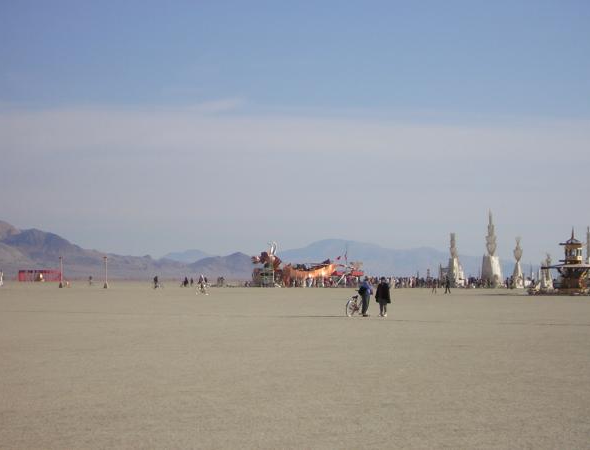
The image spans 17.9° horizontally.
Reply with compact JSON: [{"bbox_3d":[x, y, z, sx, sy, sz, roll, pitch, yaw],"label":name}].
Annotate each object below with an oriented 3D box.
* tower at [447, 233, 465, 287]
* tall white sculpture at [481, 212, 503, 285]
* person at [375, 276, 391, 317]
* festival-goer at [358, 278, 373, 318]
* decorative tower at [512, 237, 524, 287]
[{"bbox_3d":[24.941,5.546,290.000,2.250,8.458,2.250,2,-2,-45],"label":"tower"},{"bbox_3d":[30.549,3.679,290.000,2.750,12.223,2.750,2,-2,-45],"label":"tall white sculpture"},{"bbox_3d":[3.829,3.113,81.000,0.640,1.726,0.420,0,-2,0],"label":"person"},{"bbox_3d":[3.059,3.105,81.000,0.580,1.752,0.500,-1,-2,42],"label":"festival-goer"},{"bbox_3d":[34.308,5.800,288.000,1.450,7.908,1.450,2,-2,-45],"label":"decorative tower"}]

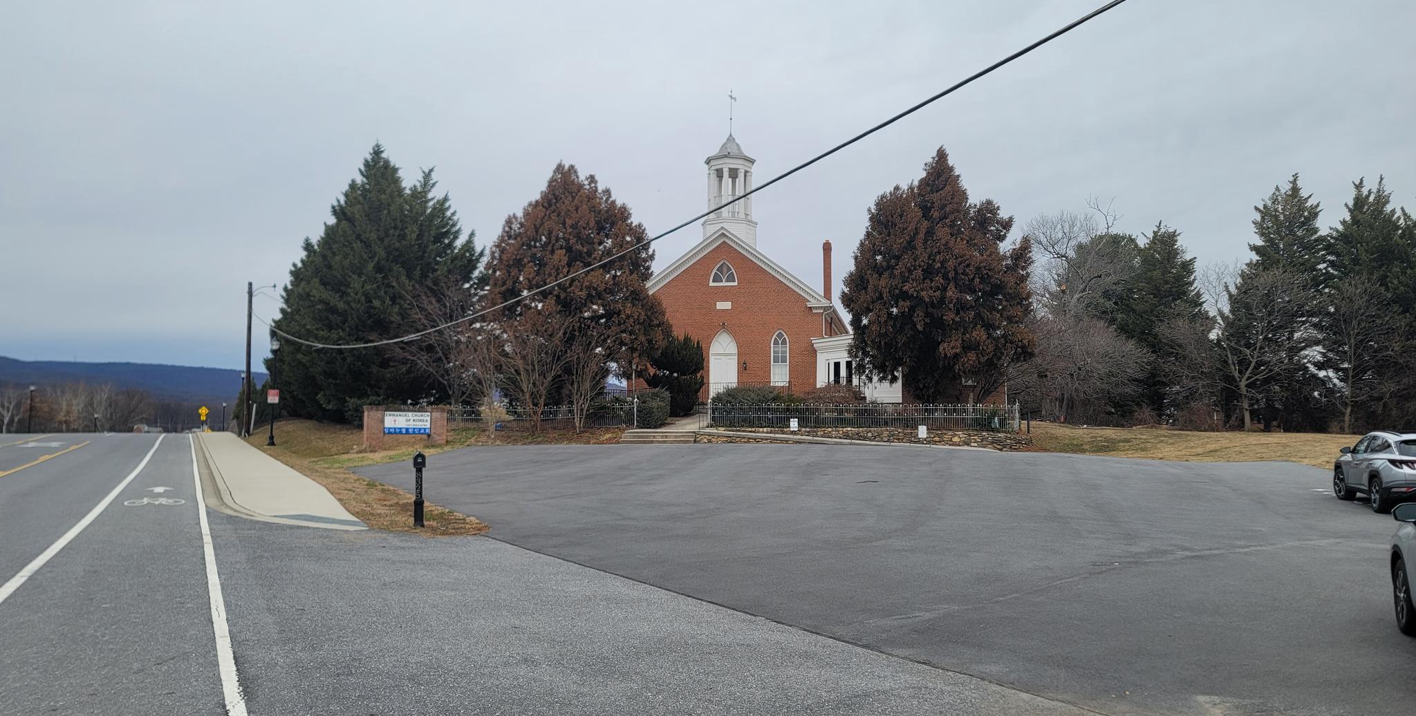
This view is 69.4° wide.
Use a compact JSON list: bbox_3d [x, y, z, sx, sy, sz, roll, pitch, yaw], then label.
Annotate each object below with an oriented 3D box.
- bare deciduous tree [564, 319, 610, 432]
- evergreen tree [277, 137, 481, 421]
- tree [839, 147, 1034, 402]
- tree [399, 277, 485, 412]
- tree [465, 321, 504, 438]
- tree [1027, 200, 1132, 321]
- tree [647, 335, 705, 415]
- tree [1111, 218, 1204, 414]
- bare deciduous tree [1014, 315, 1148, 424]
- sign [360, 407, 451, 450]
[{"bbox_3d":[-5.011,0.707,42.655,1.900,4.710,1.800,0,-4,-7],"label":"bare deciduous tree"},{"bbox_3d":[-16.496,-3.849,51.463,10.200,14.070,9.500,1,-4,-18],"label":"evergreen tree"},{"bbox_3d":[11.169,-4.009,50.427,9.400,12.970,9.000,-1,-4,12],"label":"tree"},{"bbox_3d":[-12.042,-0.448,46.000,4.030,6.220,4.030,0,-3,0],"label":"tree"},{"bbox_3d":[-9.069,0.870,41.657,1.600,4.780,1.700,1,-4,-12],"label":"tree"},{"bbox_3d":[21.974,-2.838,61.000,6.660,13.130,6.660,0,-3,0],"label":"tree"},{"bbox_3d":[-1.600,0.813,48.500,2.830,3.990,2.830,0,-3,0],"label":"tree"},{"bbox_3d":[29.866,-2.266,68.448,6.000,13.610,6.000,-2,-4,24],"label":"tree"},{"bbox_3d":[19.322,0.602,53.000,7.170,5.620,6.810,0,-3,0],"label":"bare deciduous tree"},{"bbox_3d":[-12.005,2.763,40.556,3.250,1.710,0.700,2,-4,-30],"label":"sign"}]

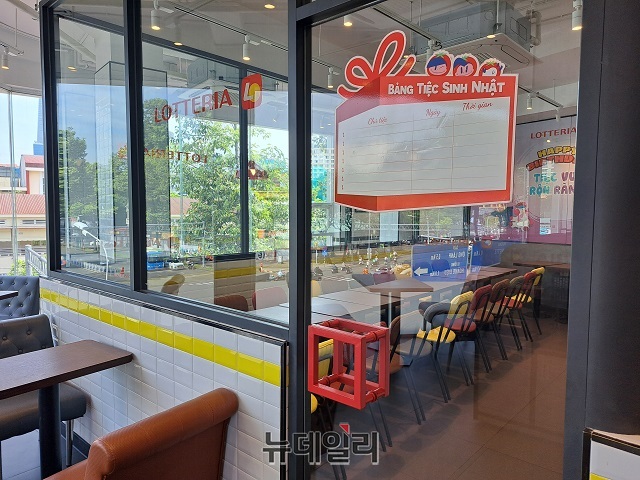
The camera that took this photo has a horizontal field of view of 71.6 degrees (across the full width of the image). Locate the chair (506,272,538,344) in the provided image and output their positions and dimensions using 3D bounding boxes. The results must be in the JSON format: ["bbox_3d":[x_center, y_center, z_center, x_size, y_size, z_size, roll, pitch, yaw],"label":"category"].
[{"bbox_3d":[2.223,0.787,5.197,0.480,0.810,0.450,3,4,41],"label":"chair"}]

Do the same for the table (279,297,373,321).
[{"bbox_3d":[0.053,0.904,3.571,0.620,0.750,0.460,3,4,41],"label":"table"}]

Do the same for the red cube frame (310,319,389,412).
[{"bbox_3d":[0.088,0.377,1.385,0.207,0.208,0.139,3,4,41],"label":"red cube frame"}]

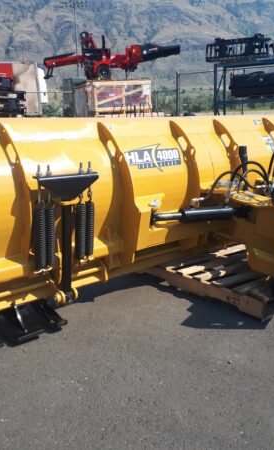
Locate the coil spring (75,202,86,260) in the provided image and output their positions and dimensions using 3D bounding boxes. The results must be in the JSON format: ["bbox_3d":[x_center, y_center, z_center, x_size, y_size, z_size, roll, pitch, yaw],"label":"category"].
[{"bbox_3d":[-0.329,0.035,2.726,0.055,0.350,0.055,1,15,0],"label":"coil spring"}]

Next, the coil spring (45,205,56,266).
[{"bbox_3d":[-0.480,0.058,2.597,0.055,0.350,0.055,1,15,0],"label":"coil spring"}]

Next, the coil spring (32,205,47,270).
[{"bbox_3d":[-0.527,0.068,2.557,0.055,0.350,0.055,-12,20,-40],"label":"coil spring"}]

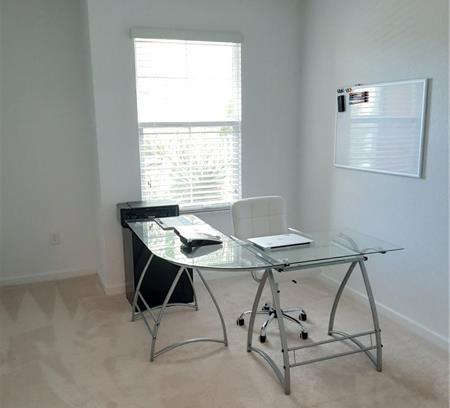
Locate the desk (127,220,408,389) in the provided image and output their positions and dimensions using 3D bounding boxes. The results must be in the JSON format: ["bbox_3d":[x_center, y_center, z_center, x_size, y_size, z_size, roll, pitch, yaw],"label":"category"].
[{"bbox_3d":[0.155,0.578,3.204,1.450,0.750,1.490,-5,11,-21],"label":"desk"}]

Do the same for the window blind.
[{"bbox_3d":[-0.299,-0.687,4.068,0.955,1.500,0.060,-4,11,-18],"label":"window blind"}]

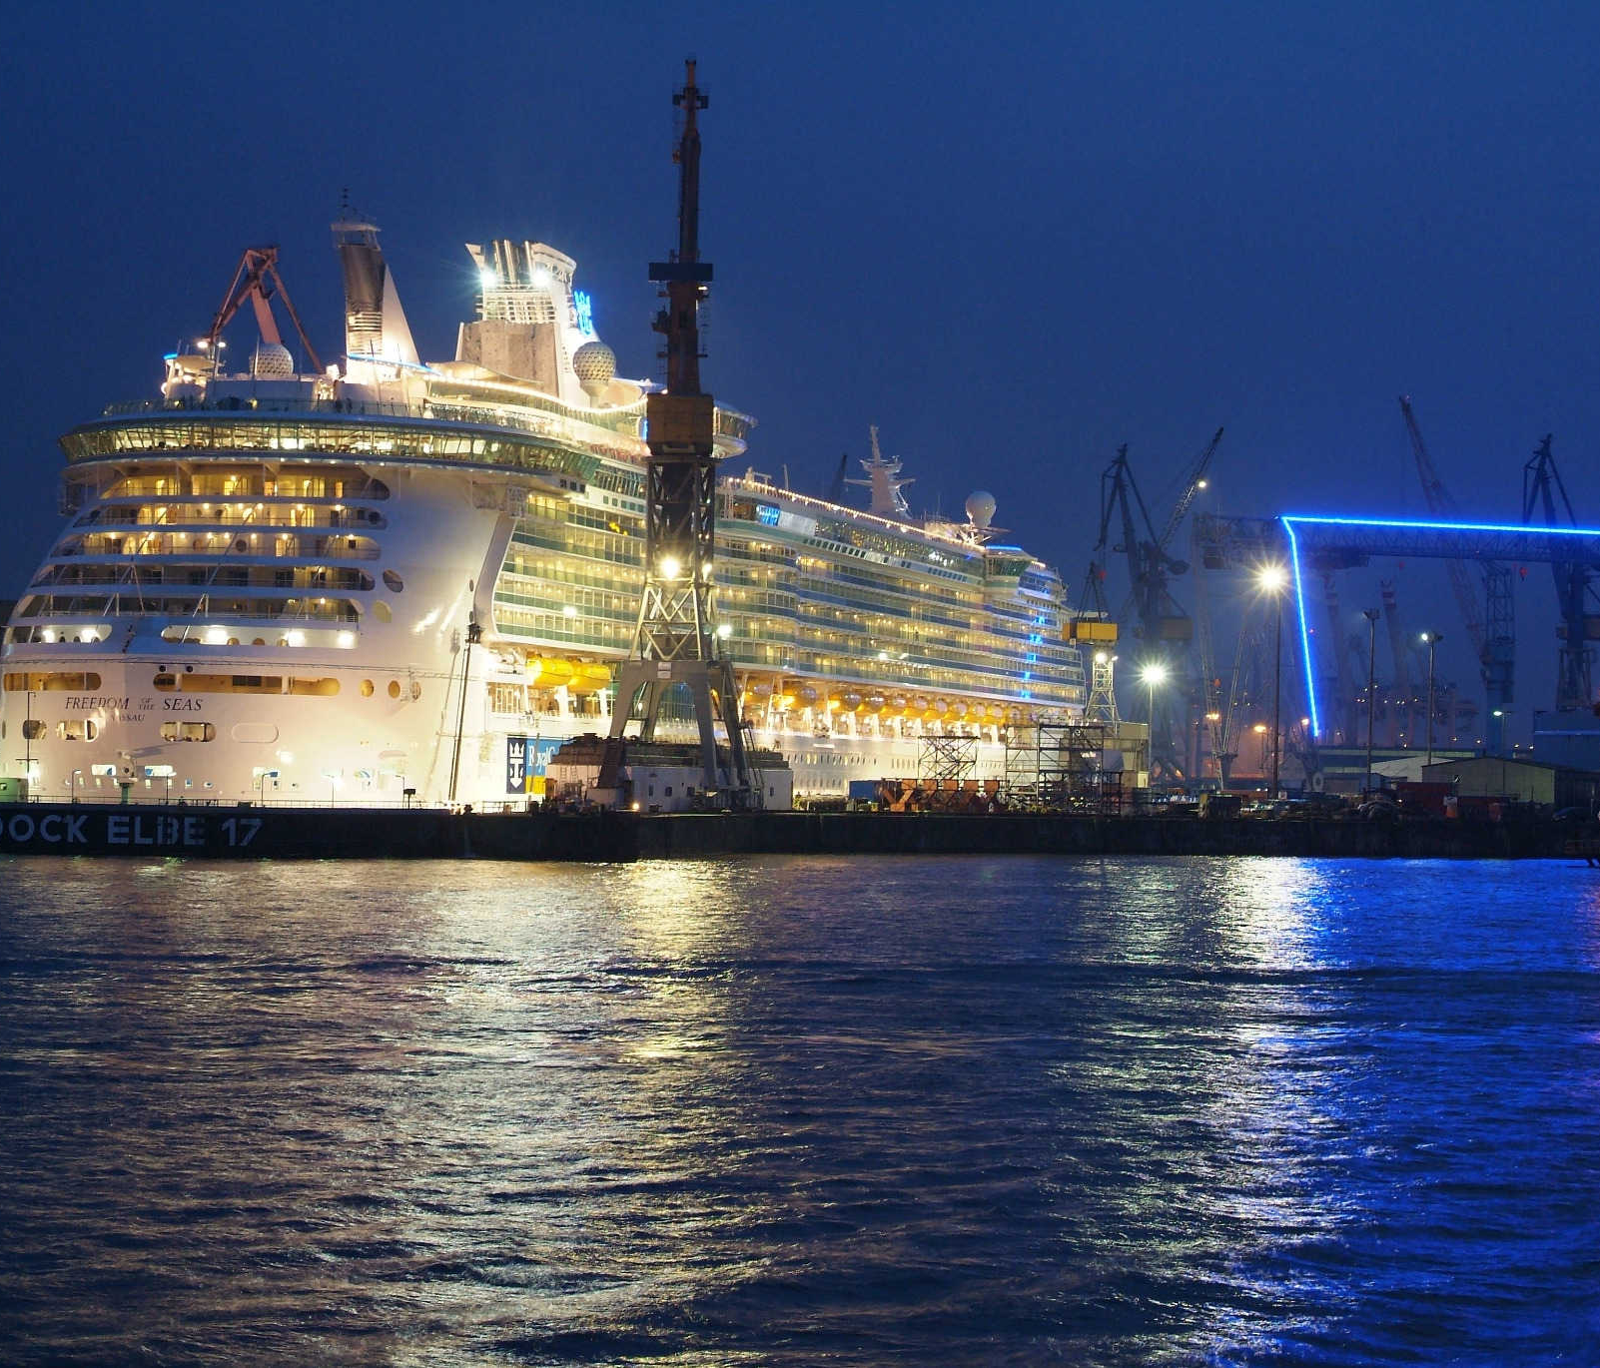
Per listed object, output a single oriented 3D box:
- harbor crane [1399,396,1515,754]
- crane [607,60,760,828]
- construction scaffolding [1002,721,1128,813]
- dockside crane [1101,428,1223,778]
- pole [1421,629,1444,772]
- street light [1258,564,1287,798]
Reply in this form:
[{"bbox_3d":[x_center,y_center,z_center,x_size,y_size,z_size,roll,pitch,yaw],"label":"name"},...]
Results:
[{"bbox_3d":[118.860,-15.774,700.000,21.000,72.000,8.000,1,-1,6],"label":"harbor crane"},{"bbox_3d":[-10.372,-21.736,337.000,12.500,65.000,13.000,1,-1,3],"label":"crane"},{"bbox_3d":[24.410,7.676,357.000,10.800,8.600,4.000,0,-2,15],"label":"construction scaffolding"},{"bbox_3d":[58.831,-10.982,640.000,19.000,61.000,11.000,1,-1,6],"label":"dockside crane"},{"bbox_3d":[93.953,5.349,575.000,2.600,26.200,1.000,0,-1,11],"label":"pole"},{"bbox_3d":[49.190,0.943,400.251,2.400,25.600,1.500,0,-2,23],"label":"street light"}]

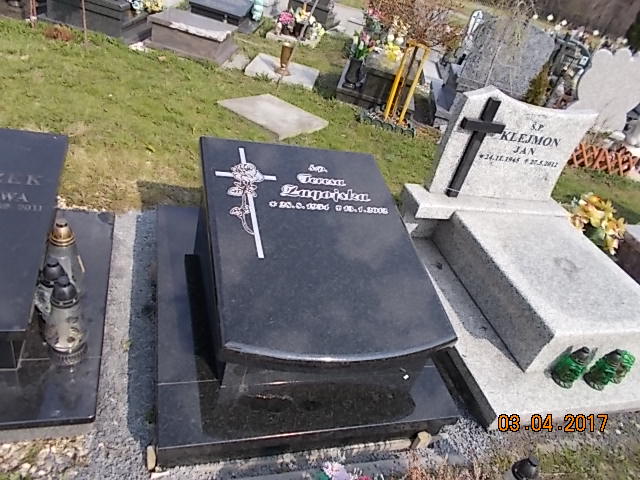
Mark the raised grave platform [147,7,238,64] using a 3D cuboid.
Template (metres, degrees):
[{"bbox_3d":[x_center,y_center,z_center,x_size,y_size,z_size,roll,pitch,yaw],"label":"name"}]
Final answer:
[{"bbox_3d":[-1.229,-2.045,4.777,0.730,0.280,0.830,14,35,-6],"label":"raised grave platform"}]

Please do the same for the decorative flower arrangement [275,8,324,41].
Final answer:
[{"bbox_3d":[-0.295,-2.767,6.111,0.560,0.320,0.380,13,35,-8],"label":"decorative flower arrangement"}]

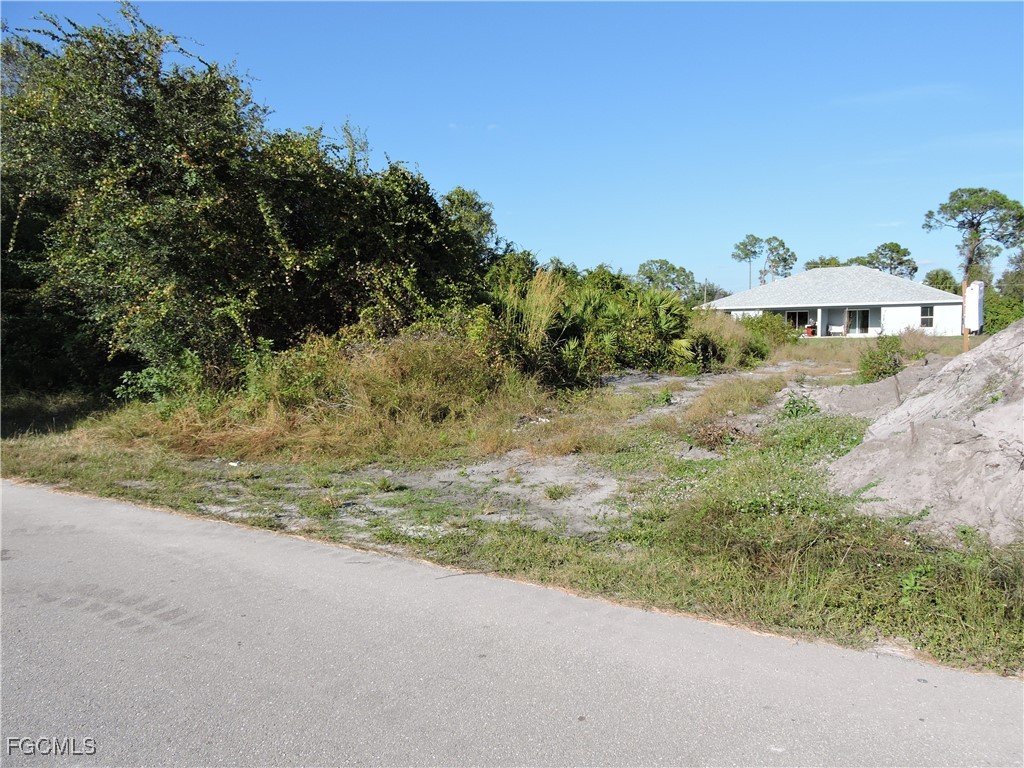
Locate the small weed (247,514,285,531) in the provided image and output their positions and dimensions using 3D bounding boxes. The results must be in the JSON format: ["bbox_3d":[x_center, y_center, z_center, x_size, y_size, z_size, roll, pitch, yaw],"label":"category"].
[{"bbox_3d":[-2.048,1.151,5.900,0.300,0.100,0.270,-2,5,-20],"label":"small weed"}]

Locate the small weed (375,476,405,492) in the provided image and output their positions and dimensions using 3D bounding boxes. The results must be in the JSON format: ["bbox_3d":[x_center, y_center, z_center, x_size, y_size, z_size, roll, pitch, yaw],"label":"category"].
[{"bbox_3d":[-1.242,1.019,7.200,0.289,0.125,0.250,-1,4,-10],"label":"small weed"}]

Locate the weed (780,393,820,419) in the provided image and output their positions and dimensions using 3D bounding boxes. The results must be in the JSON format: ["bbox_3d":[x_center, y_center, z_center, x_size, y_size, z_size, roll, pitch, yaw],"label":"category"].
[{"bbox_3d":[4.859,0.380,12.000,0.674,0.427,0.600,1,5,22],"label":"weed"}]

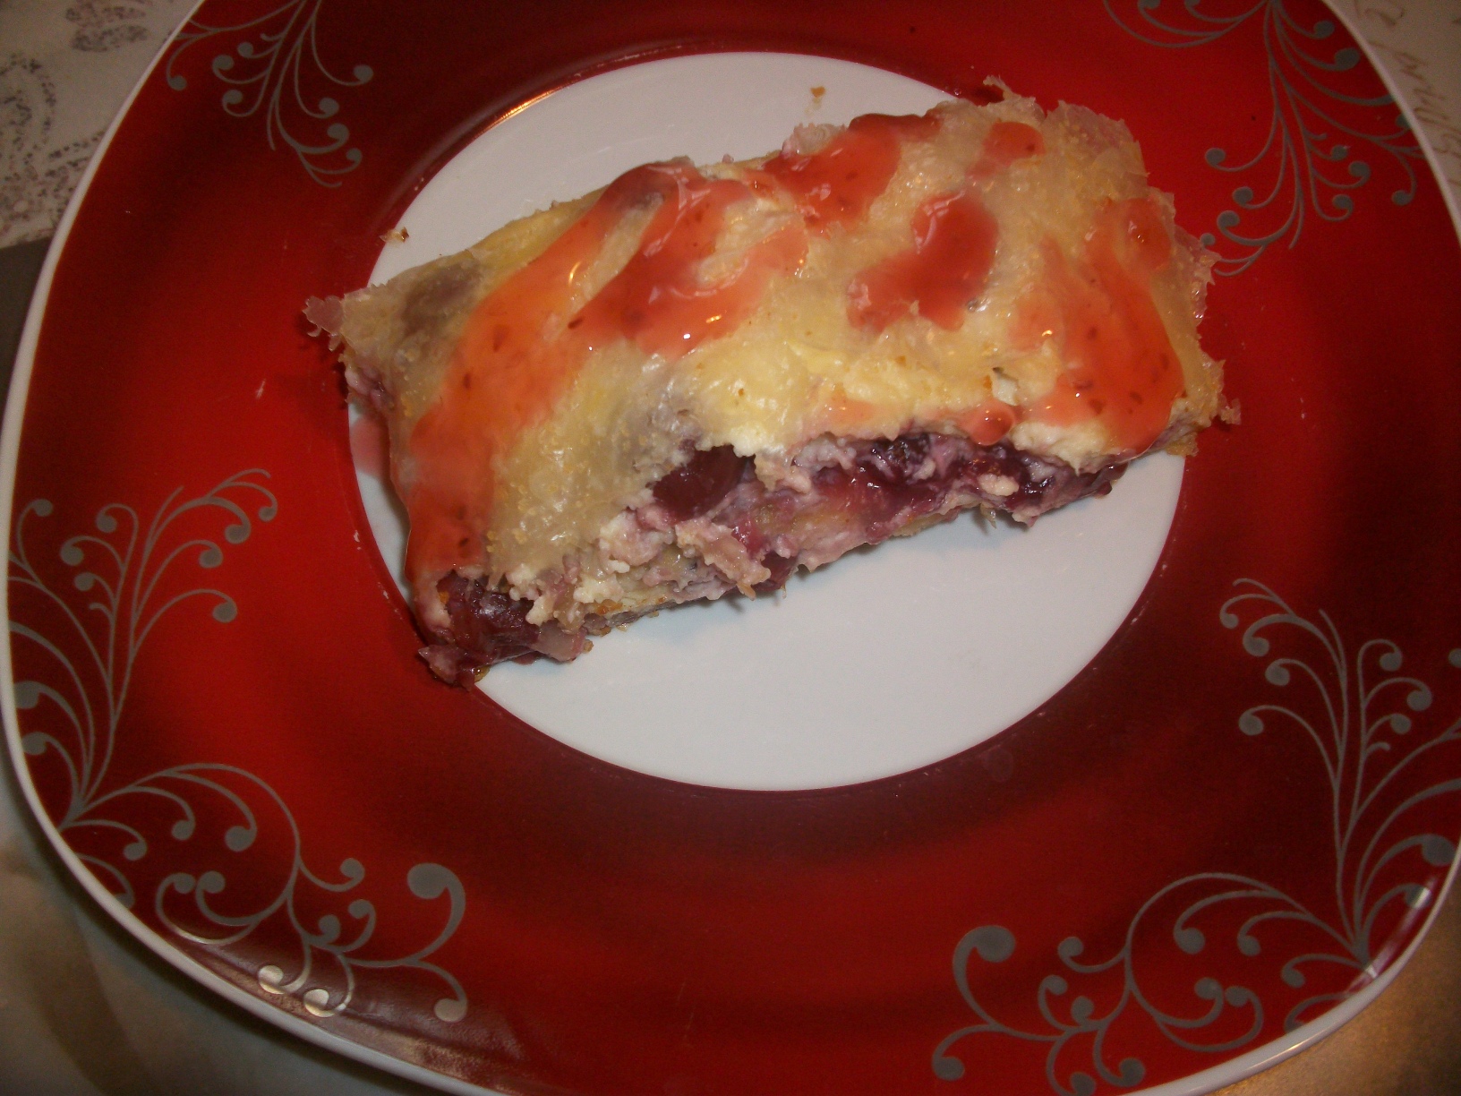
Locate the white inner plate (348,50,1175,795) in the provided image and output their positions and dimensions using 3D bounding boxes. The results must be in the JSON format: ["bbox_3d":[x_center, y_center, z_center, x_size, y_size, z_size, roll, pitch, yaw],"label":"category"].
[{"bbox_3d":[0.007,-0.030,0.246,0.154,0.010,0.154,1,68,-2],"label":"white inner plate"}]

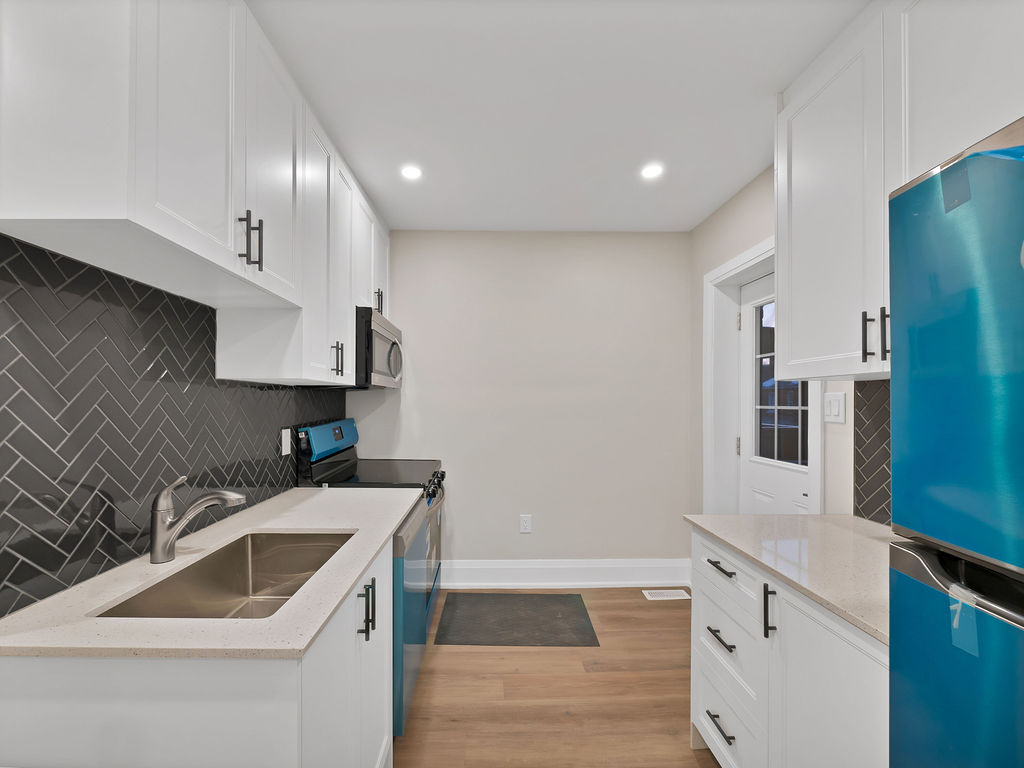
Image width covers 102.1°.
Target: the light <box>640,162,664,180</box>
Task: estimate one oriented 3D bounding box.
[{"bbox_3d":[0.735,-1.113,2.168,0.120,0.015,0.120,0,-1,-2],"label":"light"}]

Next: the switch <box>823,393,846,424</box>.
[{"bbox_3d":[1.333,0.100,1.710,0.010,0.121,0.116,0,-1,-2],"label":"switch"}]

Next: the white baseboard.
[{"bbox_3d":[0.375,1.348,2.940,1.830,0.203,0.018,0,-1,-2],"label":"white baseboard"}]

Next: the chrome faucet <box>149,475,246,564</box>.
[{"bbox_3d":[-0.881,0.379,1.174,0.262,0.238,0.056,0,-1,-2],"label":"chrome faucet"}]

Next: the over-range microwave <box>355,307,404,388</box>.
[{"bbox_3d":[-0.940,-0.172,2.510,0.410,0.405,0.757,0,-1,-2],"label":"over-range microwave"}]

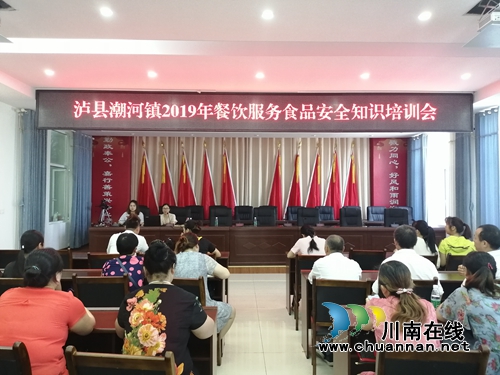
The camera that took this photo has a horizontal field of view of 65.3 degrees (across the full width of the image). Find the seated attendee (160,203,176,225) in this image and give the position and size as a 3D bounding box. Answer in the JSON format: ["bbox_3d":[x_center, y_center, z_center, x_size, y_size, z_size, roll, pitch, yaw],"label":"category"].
[{"bbox_3d":[-1.870,1.010,8.819,0.480,1.270,0.680,0,-2,-1],"label":"seated attendee"}]

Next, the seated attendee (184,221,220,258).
[{"bbox_3d":[-0.647,1.072,5.000,0.520,1.270,0.750,0,-2,-4],"label":"seated attendee"}]

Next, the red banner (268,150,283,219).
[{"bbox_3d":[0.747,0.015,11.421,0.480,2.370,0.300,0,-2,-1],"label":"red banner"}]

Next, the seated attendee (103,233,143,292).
[{"bbox_3d":[-1.089,1.026,3.500,0.480,1.220,0.740,0,-2,2],"label":"seated attendee"}]

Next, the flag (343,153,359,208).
[{"bbox_3d":[3.049,-0.003,11.866,0.560,2.131,0.320,0,-2,-1],"label":"flag"}]

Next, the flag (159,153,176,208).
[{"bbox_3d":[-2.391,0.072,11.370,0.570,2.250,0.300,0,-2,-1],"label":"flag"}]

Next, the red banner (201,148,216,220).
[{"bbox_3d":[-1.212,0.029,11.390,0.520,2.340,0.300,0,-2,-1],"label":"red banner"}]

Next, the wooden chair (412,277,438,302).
[{"bbox_3d":[1.360,1.217,3.560,0.475,0.900,0.540,0,-2,-1],"label":"wooden chair"}]

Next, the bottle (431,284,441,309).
[{"bbox_3d":[1.200,0.756,2.520,0.066,0.224,0.066,0,-2,-1],"label":"bottle"}]

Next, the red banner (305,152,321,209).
[{"bbox_3d":[1.886,-0.003,11.844,0.570,2.127,0.320,0,-2,-1],"label":"red banner"}]

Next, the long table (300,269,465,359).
[{"bbox_3d":[1.426,1.224,3.728,1.750,0.760,0.480,0,-2,-1],"label":"long table"}]

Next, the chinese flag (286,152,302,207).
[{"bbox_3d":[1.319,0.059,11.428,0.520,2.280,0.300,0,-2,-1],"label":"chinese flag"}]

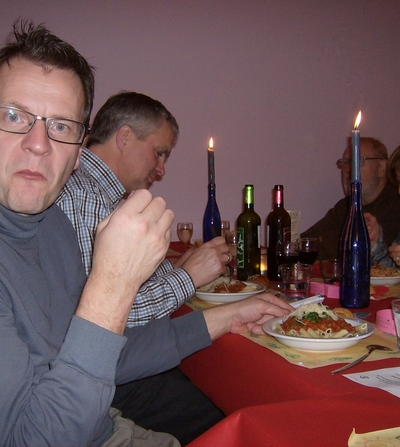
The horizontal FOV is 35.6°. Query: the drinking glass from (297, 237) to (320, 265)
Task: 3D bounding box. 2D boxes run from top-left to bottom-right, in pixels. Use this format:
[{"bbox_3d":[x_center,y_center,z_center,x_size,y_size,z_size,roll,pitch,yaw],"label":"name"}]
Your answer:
[{"bbox_3d":[0.317,0.118,1.786,0.066,0.145,0.066,0,4,0],"label":"drinking glass"}]

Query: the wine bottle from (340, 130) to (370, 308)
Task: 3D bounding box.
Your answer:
[{"bbox_3d":[0.390,-0.012,1.555,0.076,0.442,0.076,0,4,0],"label":"wine bottle"}]

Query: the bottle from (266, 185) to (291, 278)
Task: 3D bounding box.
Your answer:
[{"bbox_3d":[0.251,0.027,1.981,0.076,0.303,0.076,1,4,17],"label":"bottle"}]

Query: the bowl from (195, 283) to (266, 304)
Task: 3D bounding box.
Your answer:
[{"bbox_3d":[0.065,0.182,1.600,0.213,0.036,0.213,0,4,0],"label":"bowl"}]

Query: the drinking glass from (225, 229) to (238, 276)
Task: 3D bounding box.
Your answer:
[{"bbox_3d":[0.118,0.093,2.060,0.064,0.146,0.064,0,4,0],"label":"drinking glass"}]

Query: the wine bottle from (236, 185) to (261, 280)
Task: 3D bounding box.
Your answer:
[{"bbox_3d":[0.155,0.023,1.955,0.075,0.300,0.075,0,4,0],"label":"wine bottle"}]

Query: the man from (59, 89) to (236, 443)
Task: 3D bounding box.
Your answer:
[{"bbox_3d":[-0.199,0.333,1.447,0.700,1.266,0.530,-2,4,-21],"label":"man"}]

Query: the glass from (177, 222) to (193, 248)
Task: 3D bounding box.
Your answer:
[{"bbox_3d":[-0.057,0.067,2.440,0.064,0.146,0.064,0,4,0],"label":"glass"}]

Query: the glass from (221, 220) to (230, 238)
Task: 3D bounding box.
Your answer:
[{"bbox_3d":[0.097,0.067,2.646,0.066,0.143,0.066,0,4,0],"label":"glass"}]

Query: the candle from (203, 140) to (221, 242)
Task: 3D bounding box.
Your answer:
[{"bbox_3d":[0.051,-0.116,2.580,0.078,0.490,0.078,0,4,0],"label":"candle"}]

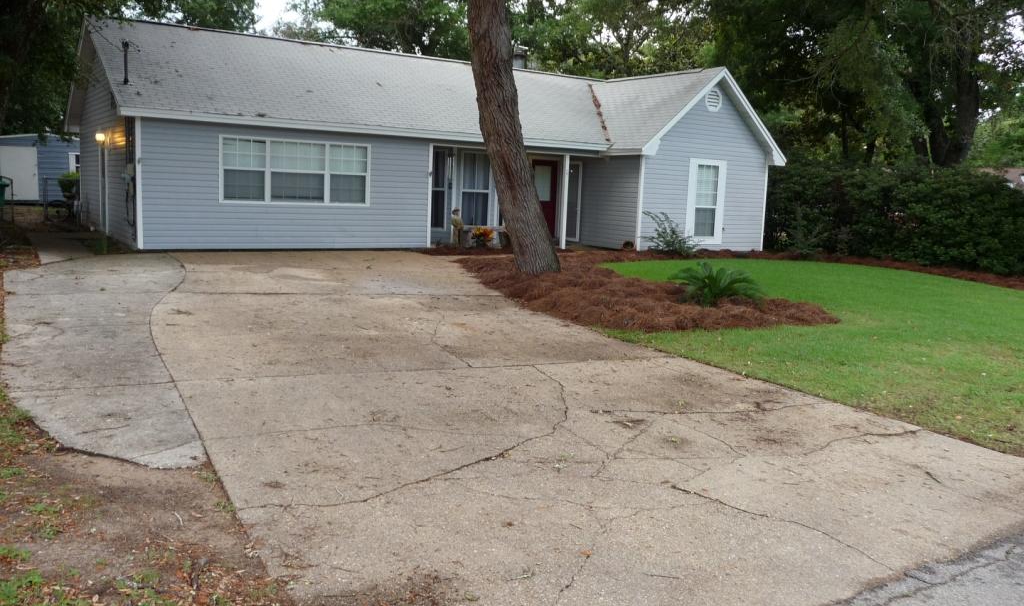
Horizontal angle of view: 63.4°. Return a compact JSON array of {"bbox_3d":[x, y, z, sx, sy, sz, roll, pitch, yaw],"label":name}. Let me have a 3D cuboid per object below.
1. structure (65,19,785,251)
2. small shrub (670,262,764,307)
[{"bbox_3d":[-2.207,-4.216,22.673,16.677,4.890,10.283,-3,10,-33],"label":"structure"},{"bbox_3d":[2.803,-0.291,11.466,1.250,0.580,1.150,5,8,14],"label":"small shrub"}]

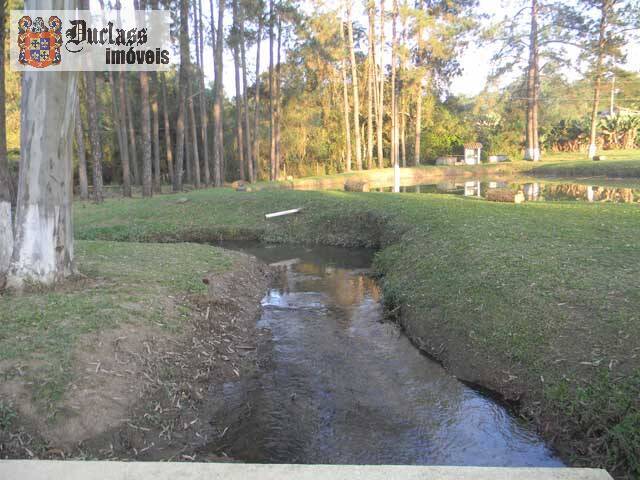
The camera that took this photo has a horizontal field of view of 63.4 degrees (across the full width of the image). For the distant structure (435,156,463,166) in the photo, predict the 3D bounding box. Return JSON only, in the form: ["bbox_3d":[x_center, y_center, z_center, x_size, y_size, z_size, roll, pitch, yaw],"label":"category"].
[{"bbox_3d":[11.045,-6.748,44.500,2.300,0.800,1.100,1,9,7],"label":"distant structure"}]

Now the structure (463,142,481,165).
[{"bbox_3d":[13.360,-7.493,45.000,1.550,1.900,1.400,1,9,7],"label":"structure"}]

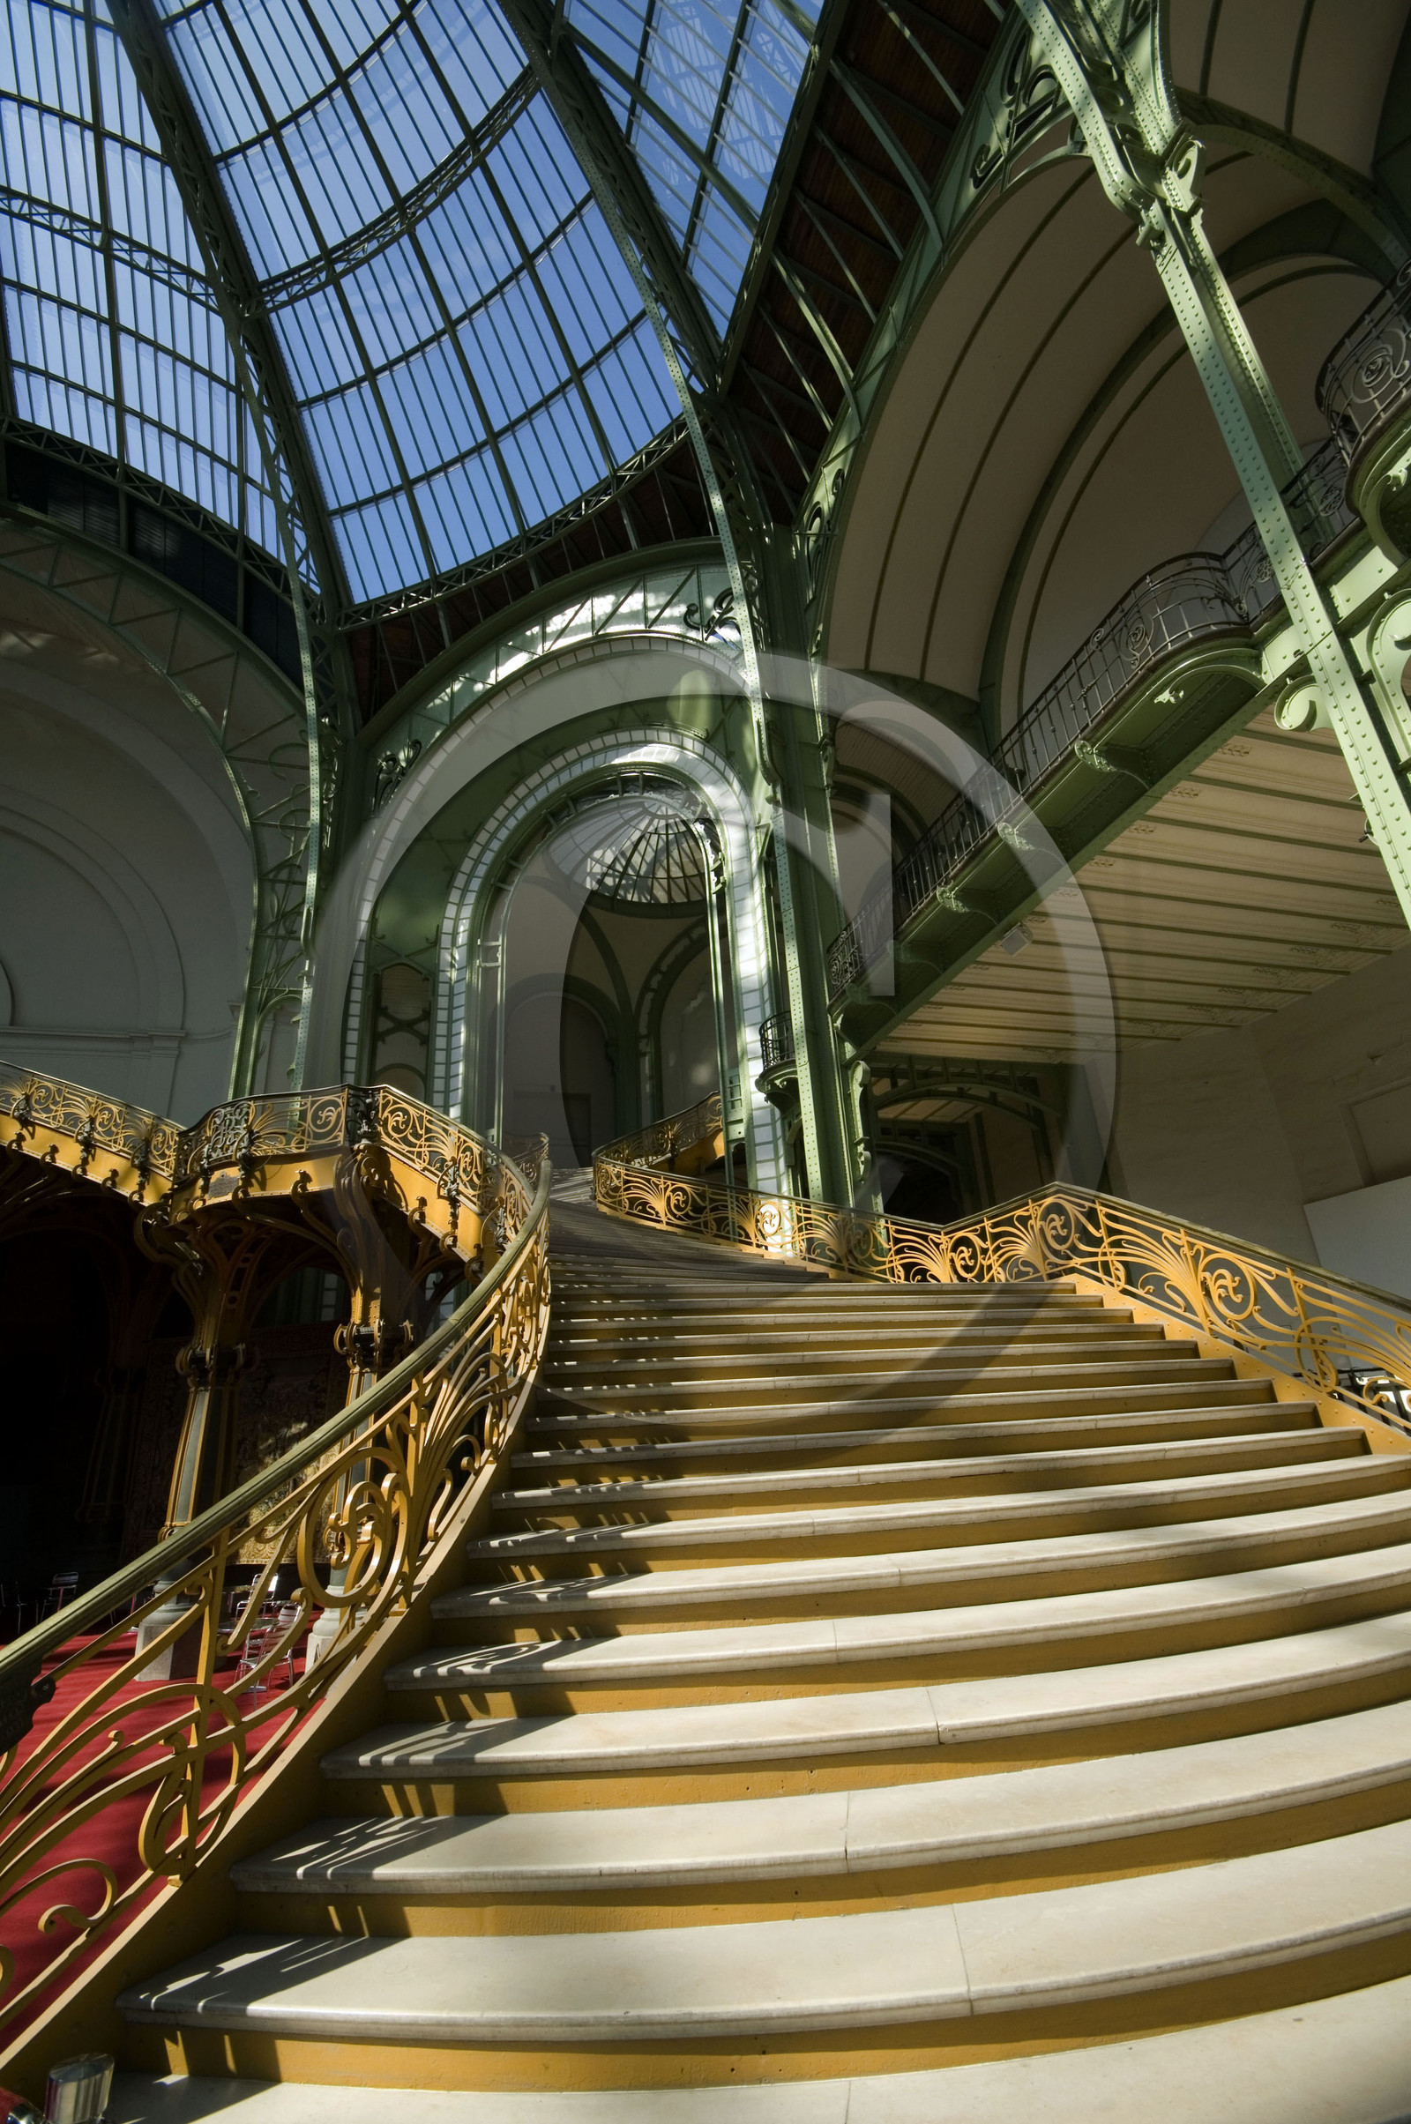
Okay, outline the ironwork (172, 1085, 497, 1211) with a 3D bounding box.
[{"bbox_3d":[-5.680,1.600,13.100,6.900,2.500,0.950,-13,-25,22],"label":"ironwork"}]

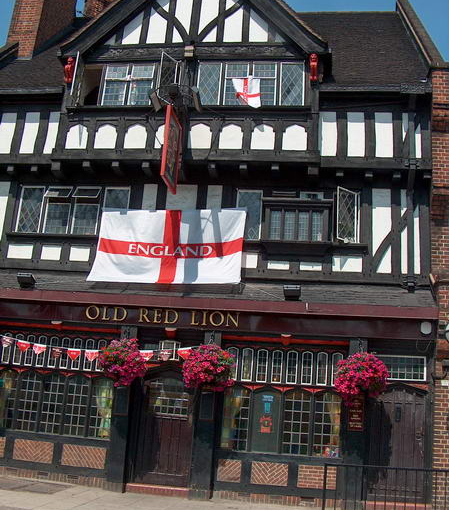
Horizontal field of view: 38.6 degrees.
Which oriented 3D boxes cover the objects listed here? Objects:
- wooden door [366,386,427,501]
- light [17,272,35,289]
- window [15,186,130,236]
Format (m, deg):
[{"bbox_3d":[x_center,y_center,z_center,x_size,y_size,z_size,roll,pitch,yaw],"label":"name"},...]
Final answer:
[{"bbox_3d":[3.021,3.319,11.222,1.000,1.980,0.120,2,-15,8],"label":"wooden door"},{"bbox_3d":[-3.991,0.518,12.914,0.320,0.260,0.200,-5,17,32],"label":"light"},{"bbox_3d":[-3.066,-0.889,12.983,2.248,0.950,0.140,2,-15,8],"label":"window"}]

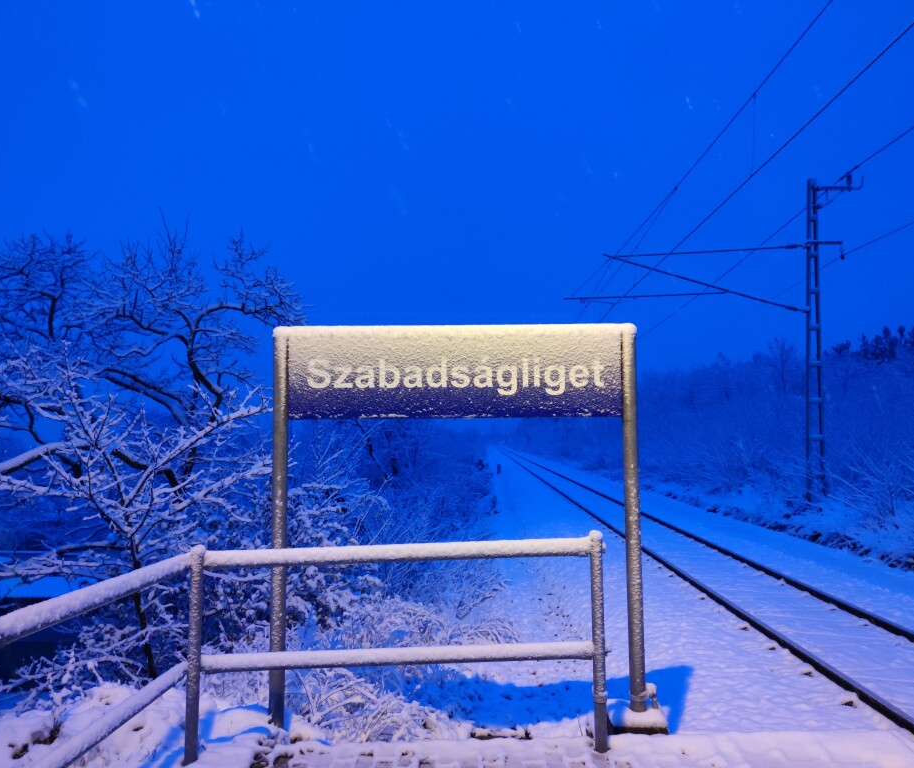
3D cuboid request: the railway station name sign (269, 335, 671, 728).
[{"bbox_3d":[-0.011,0.828,4.319,2.275,2.399,0.110,-1,-5,2],"label":"railway station name sign"}]

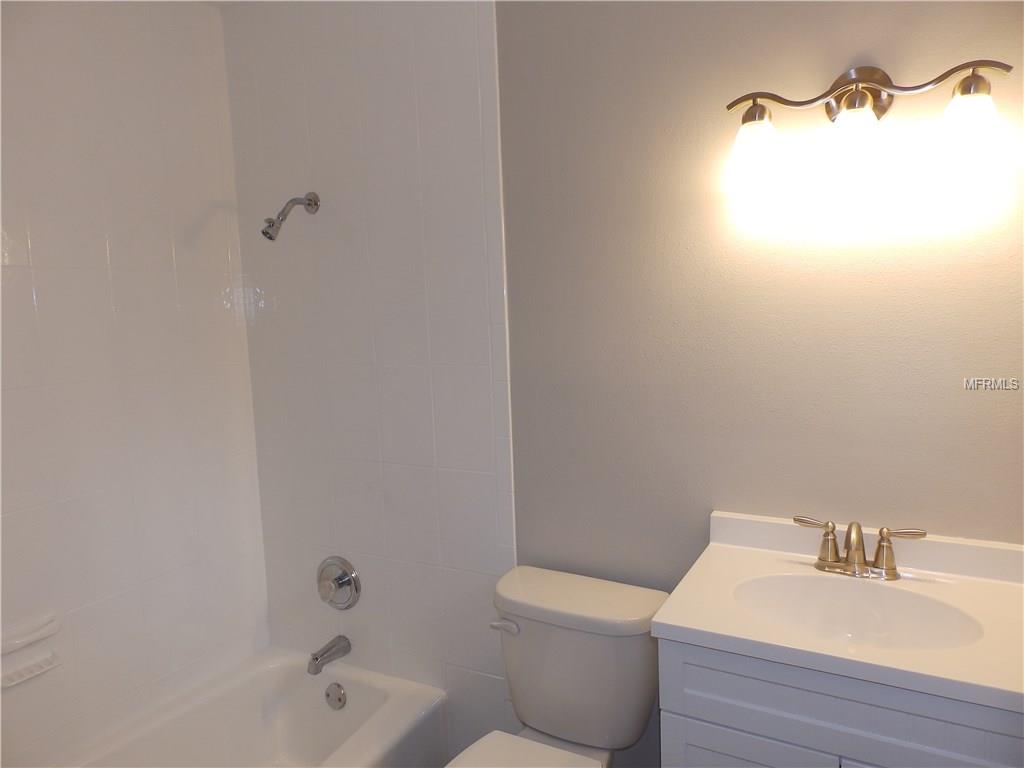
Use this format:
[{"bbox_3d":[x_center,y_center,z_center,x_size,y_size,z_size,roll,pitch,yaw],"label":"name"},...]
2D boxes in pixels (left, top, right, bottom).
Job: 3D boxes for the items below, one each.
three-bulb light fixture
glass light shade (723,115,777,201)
[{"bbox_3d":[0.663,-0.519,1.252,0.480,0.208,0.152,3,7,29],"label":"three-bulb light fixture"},{"bbox_3d":[0.493,-0.462,1.324,0.115,0.140,0.115,1,6,29],"label":"glass light shade"}]

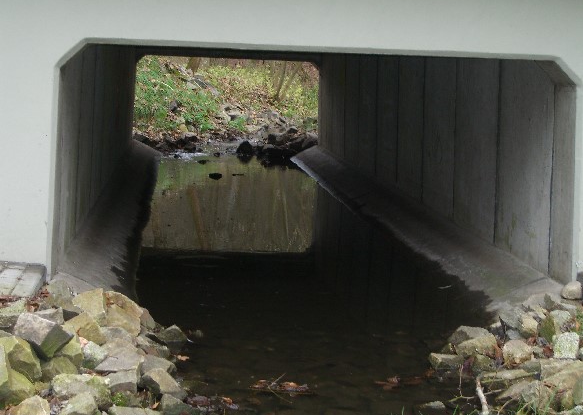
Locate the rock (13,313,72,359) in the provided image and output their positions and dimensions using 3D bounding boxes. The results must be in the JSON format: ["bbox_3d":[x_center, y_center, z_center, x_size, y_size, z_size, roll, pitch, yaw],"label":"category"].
[{"bbox_3d":[-1.515,0.785,6.965,0.275,0.205,0.343,8,9,42],"label":"rock"}]

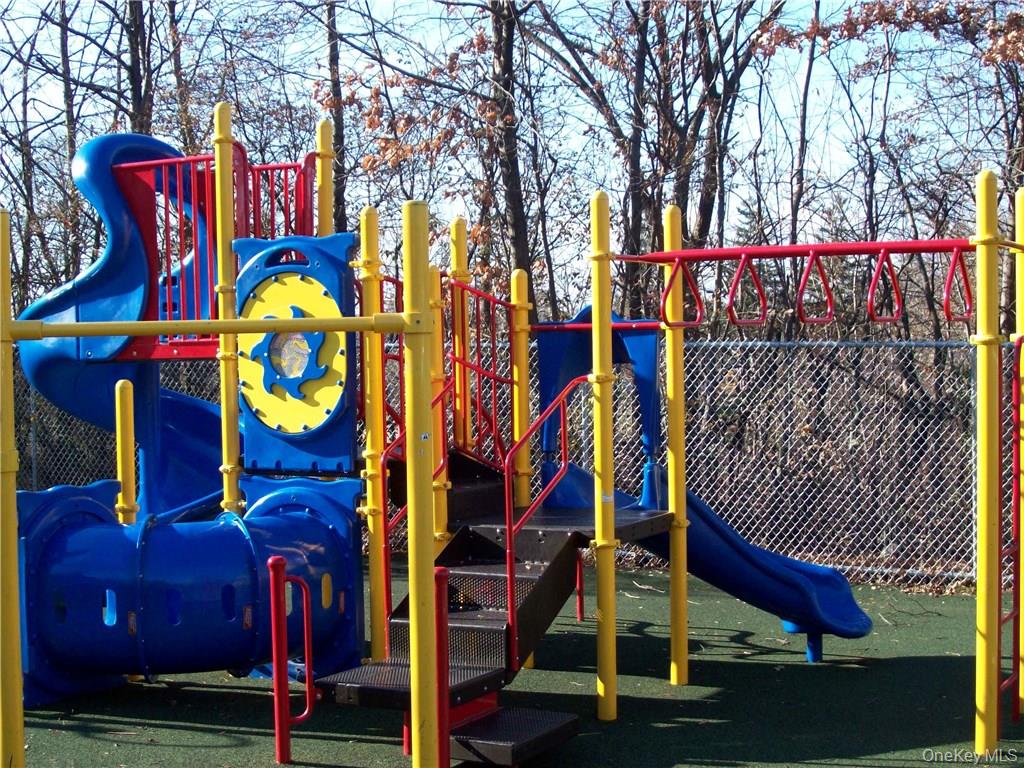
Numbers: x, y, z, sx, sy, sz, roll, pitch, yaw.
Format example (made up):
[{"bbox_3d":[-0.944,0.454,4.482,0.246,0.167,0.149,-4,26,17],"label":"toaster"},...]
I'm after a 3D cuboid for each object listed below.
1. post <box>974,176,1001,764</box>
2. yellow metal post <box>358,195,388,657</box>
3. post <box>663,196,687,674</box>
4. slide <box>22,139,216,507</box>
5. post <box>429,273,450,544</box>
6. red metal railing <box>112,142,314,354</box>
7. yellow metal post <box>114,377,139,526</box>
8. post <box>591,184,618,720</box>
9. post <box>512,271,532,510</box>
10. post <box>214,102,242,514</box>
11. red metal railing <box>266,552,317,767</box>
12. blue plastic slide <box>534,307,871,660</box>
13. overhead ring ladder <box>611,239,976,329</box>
[{"bbox_3d":[2.003,0.341,6.964,0.090,2.513,0.090,0,2,28],"label":"post"},{"bbox_3d":[-0.701,0.355,8.435,0.090,2.506,0.090,0,2,28],"label":"yellow metal post"},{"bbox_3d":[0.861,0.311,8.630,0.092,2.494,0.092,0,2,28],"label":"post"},{"bbox_3d":[-2.193,0.046,10.163,1.950,3.080,1.650,0,2,28],"label":"slide"},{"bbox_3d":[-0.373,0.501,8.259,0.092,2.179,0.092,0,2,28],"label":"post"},{"bbox_3d":[-1.642,-0.721,9.366,0.860,1.150,0.930,0,2,28],"label":"red metal railing"},{"bbox_3d":[-2.022,0.790,8.724,0.090,1.647,0.090,0,2,28],"label":"yellow metal post"},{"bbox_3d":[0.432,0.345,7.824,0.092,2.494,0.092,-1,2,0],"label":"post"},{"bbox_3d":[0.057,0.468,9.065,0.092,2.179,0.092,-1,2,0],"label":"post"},{"bbox_3d":[-1.509,0.049,8.854,0.090,3.122,0.090,0,2,28],"label":"post"},{"bbox_3d":[-0.952,1.183,7.214,0.080,0.905,0.260,0,2,28],"label":"red metal railing"},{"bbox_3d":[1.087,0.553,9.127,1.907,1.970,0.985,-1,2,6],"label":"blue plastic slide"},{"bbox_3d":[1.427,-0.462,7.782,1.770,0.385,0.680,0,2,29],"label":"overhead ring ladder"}]

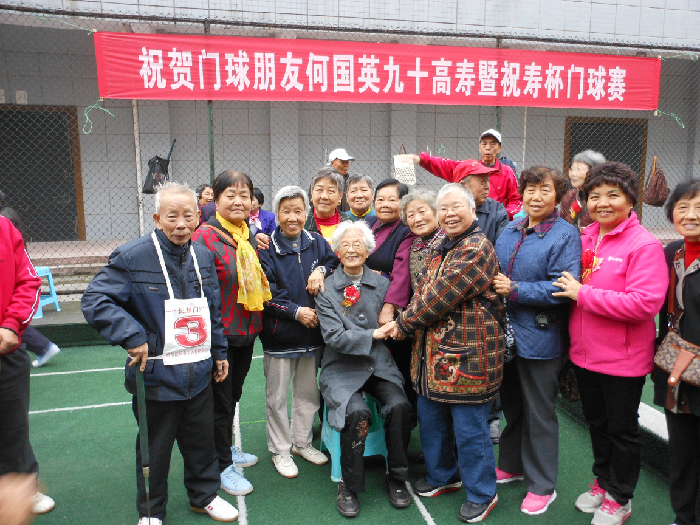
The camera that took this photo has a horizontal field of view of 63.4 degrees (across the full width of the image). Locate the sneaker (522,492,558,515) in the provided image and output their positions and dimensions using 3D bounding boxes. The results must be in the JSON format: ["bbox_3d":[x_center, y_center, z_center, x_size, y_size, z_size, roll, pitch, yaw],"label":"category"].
[{"bbox_3d":[0.909,1.110,2.748,0.095,0.100,0.245,8,13,40],"label":"sneaker"}]

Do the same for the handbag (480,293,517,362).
[{"bbox_3d":[0.706,0.348,2.741,0.120,0.295,0.220,10,14,44],"label":"handbag"}]

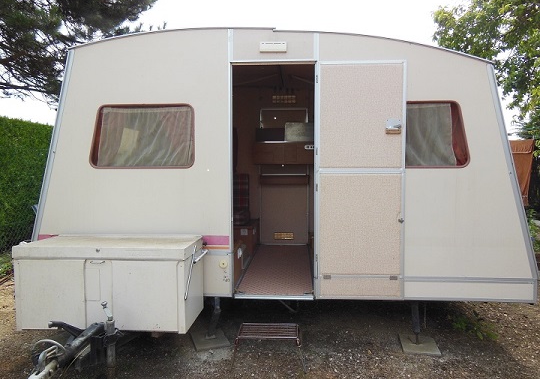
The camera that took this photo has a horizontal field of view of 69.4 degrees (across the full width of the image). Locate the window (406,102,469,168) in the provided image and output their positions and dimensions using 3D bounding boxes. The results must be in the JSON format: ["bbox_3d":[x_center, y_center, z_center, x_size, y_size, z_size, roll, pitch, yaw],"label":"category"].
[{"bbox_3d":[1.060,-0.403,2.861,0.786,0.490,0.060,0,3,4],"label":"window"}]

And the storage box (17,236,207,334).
[{"bbox_3d":[-1.109,0.651,2.808,1.162,0.563,0.484,0,3,4],"label":"storage box"}]

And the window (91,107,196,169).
[{"bbox_3d":[-0.989,-0.406,3.016,0.829,0.493,0.060,0,3,4],"label":"window"}]

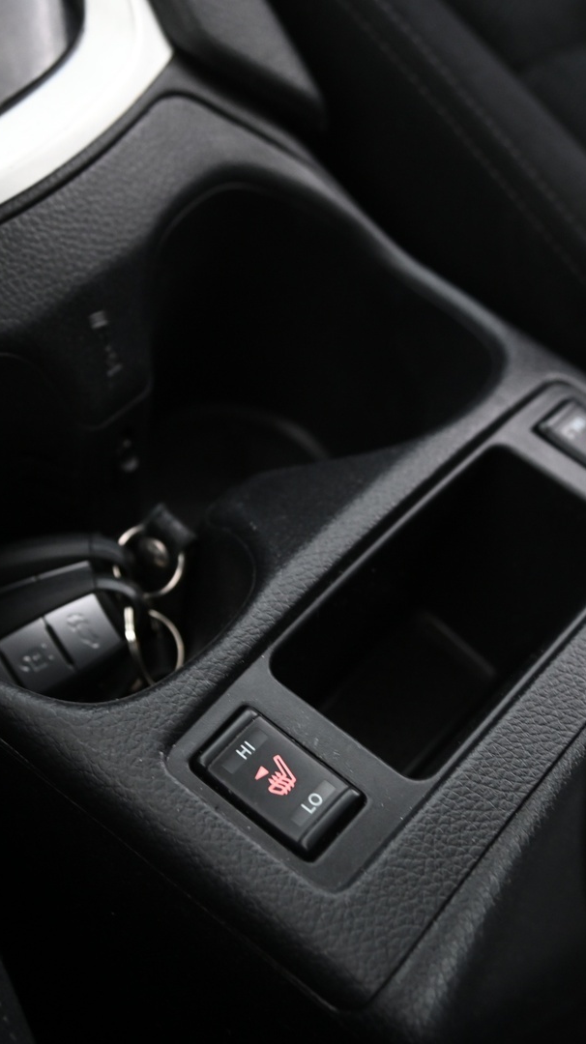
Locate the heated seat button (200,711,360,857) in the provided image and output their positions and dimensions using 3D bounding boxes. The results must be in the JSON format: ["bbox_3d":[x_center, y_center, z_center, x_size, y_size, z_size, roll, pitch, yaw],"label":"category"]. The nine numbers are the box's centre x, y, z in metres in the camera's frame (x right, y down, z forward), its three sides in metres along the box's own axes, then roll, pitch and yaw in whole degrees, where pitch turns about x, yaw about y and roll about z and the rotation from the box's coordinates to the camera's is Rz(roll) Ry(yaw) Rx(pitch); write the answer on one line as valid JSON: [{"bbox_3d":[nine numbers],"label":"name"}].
[{"bbox_3d":[-0.004,0.062,0.447,0.036,0.009,0.021,35,50,17],"label":"heated seat button"}]

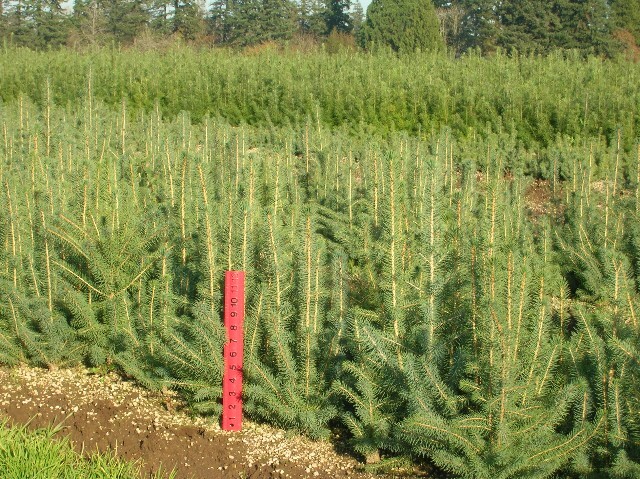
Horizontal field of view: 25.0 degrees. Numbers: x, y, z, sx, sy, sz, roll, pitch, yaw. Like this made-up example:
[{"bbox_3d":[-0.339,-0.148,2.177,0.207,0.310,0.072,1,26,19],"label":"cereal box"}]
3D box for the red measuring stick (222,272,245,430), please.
[{"bbox_3d":[-0.165,0.214,2.763,0.036,0.308,0.006,1,5,-2],"label":"red measuring stick"}]

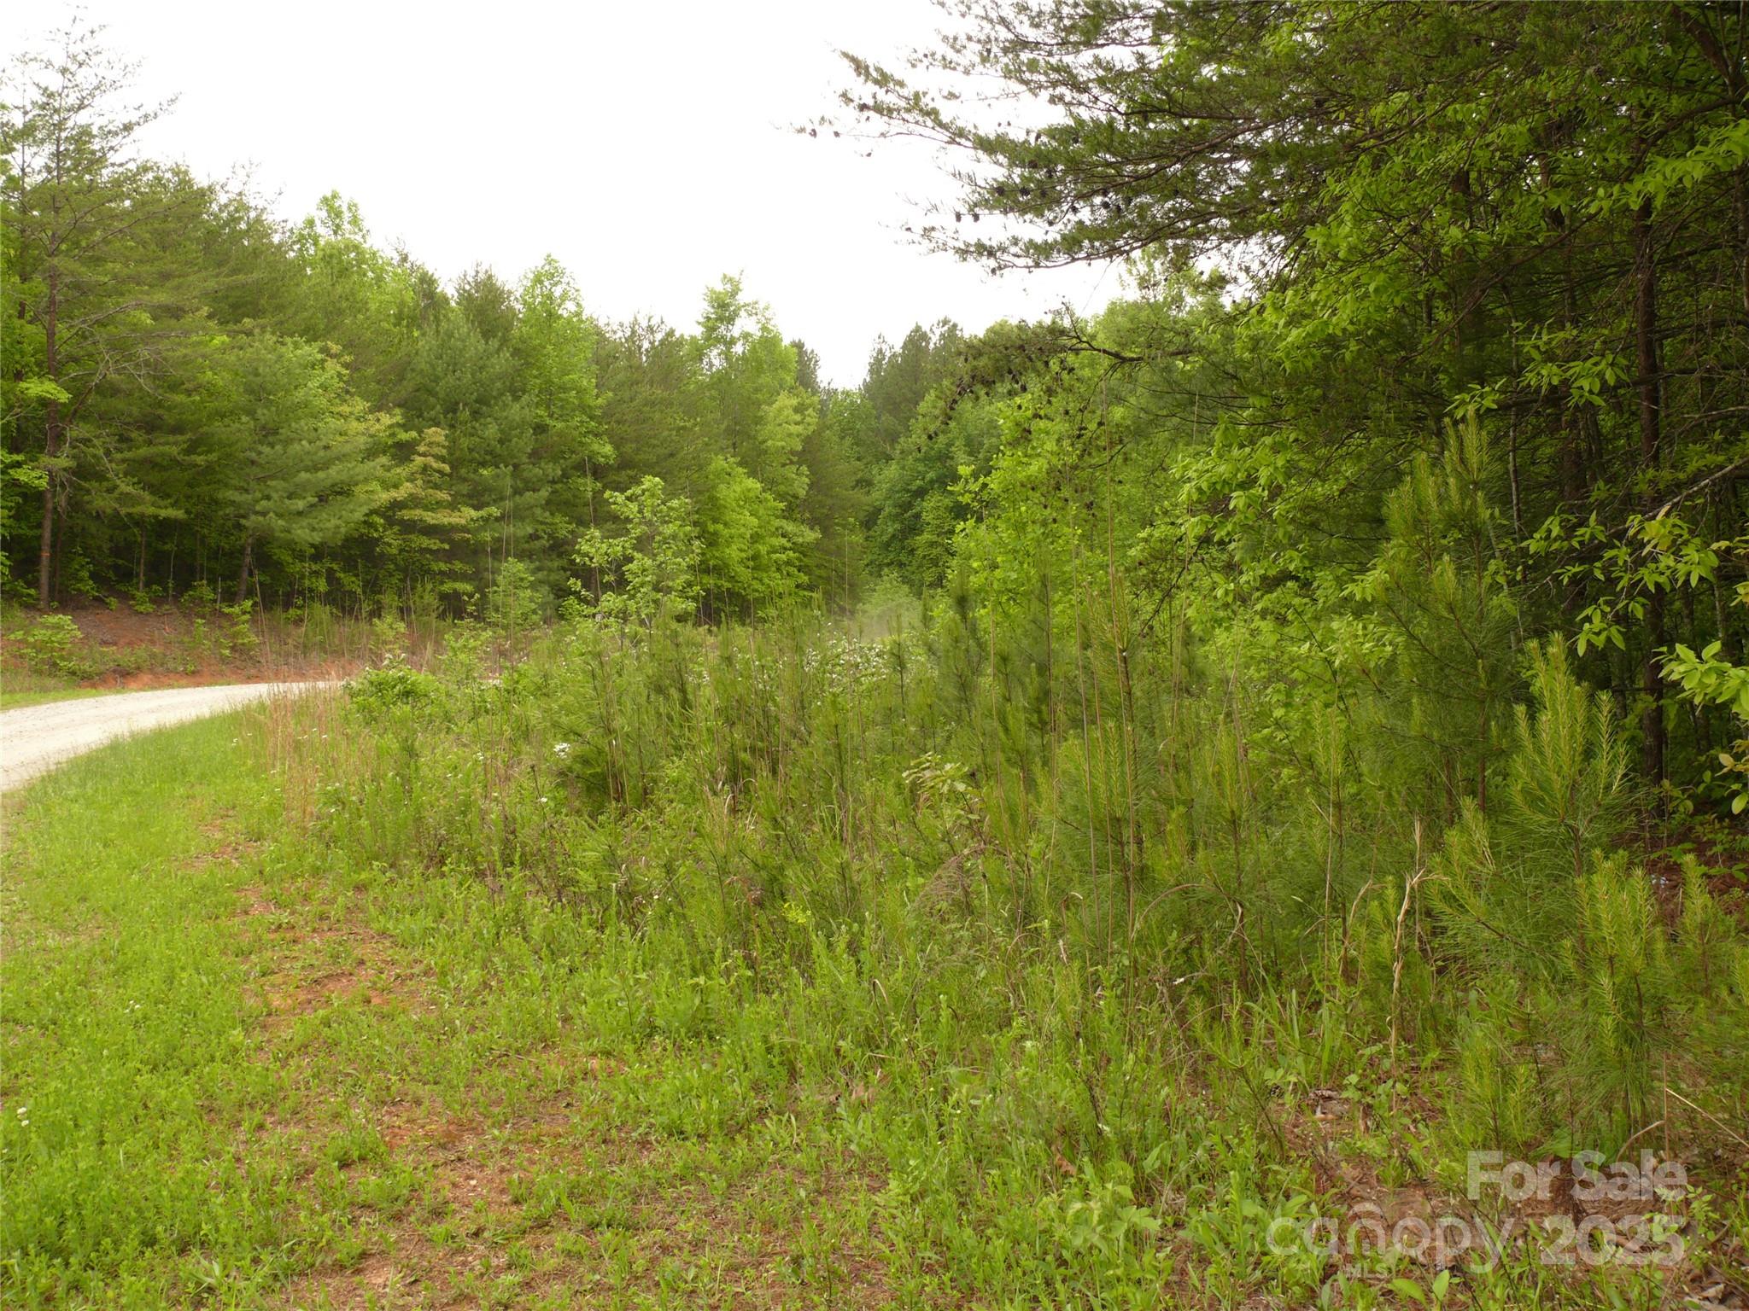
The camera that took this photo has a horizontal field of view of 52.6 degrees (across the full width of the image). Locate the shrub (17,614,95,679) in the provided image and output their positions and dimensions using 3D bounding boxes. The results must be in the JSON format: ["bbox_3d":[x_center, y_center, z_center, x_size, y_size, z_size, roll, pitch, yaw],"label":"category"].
[{"bbox_3d":[-15.042,-0.176,32.500,1.350,1.170,1.250,1,-1,-25],"label":"shrub"}]

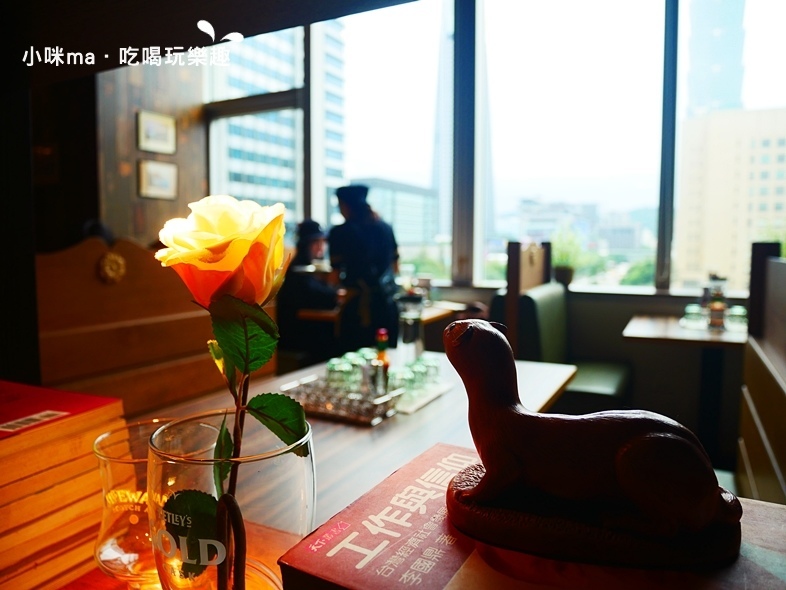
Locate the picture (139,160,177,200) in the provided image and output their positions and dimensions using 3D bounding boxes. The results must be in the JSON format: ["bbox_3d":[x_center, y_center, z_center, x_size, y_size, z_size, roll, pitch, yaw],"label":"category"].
[{"bbox_3d":[-2.209,-1.077,5.171,0.030,0.340,0.415,3,6,28],"label":"picture"}]

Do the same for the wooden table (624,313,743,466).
[{"bbox_3d":[1.808,0.566,3.135,0.840,0.740,0.840,3,6,28],"label":"wooden table"}]

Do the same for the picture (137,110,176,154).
[{"bbox_3d":[-2.203,-1.521,5.144,0.030,0.348,0.415,3,6,28],"label":"picture"}]

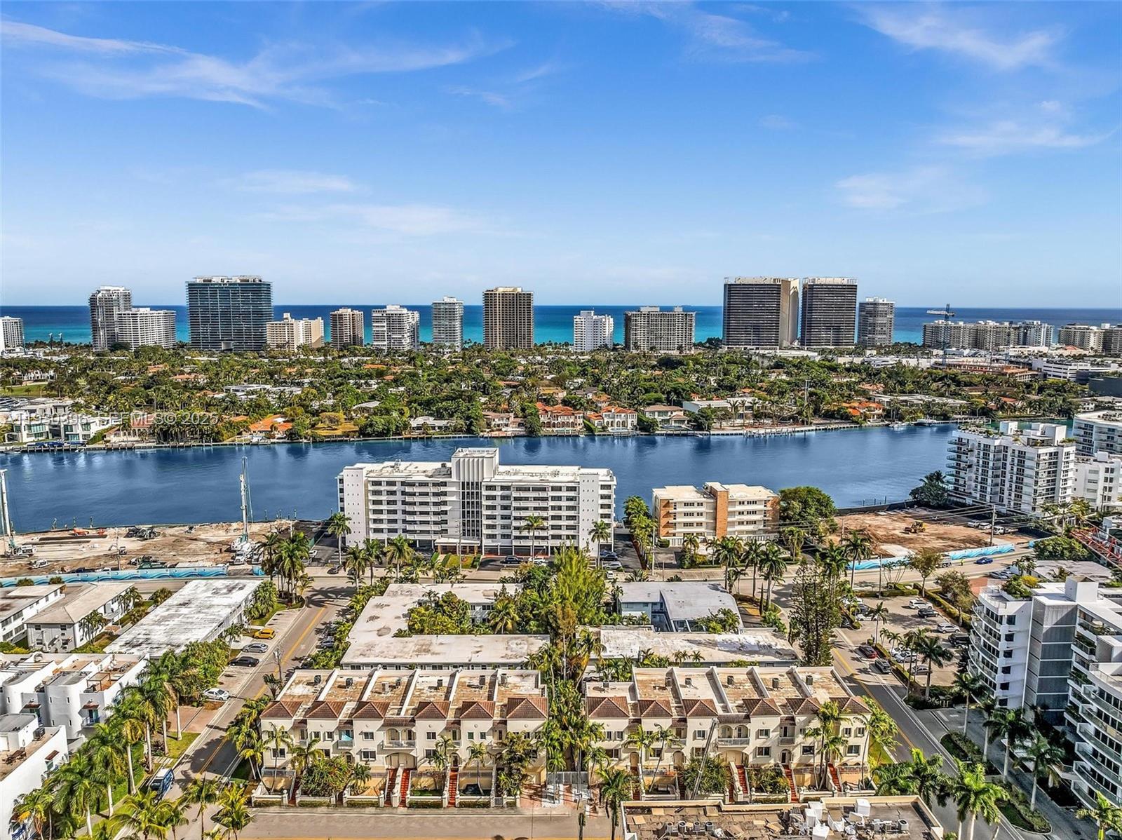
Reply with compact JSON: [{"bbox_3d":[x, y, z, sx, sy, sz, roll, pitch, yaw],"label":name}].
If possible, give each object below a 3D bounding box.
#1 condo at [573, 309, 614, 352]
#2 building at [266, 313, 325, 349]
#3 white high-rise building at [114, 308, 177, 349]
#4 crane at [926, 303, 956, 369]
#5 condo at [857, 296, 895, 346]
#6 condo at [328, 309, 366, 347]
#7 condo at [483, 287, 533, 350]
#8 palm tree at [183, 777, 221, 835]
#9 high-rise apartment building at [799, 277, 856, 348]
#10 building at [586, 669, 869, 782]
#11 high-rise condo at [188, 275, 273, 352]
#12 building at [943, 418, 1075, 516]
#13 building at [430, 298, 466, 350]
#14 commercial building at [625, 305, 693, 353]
[{"bbox_3d":[41.055,-107.930,969.739,44.000,58.000,34.000,1,9,7],"label":"condo"},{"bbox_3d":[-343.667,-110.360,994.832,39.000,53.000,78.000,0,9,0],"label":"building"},{"bbox_3d":[-495.980,-105.070,934.970,57.280,57.860,28.000,0,9,-2],"label":"white high-rise building"},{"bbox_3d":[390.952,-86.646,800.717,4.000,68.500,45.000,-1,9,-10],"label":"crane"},{"bbox_3d":[430.980,-130.420,1067.350,32.320,72.670,38.000,-1,9,-6],"label":"condo"},{"bbox_3d":[-262.034,-108.084,952.805,33.400,55.400,28.000,0,9,2],"label":"condo"},{"bbox_3d":[-66.550,-125.200,987.400,62.900,83.980,28.000,0,9,-4],"label":"condo"},{"bbox_3d":[-41.270,46.215,88.973,4.700,11.780,4.700,0,9,0],"label":"palm tree"},{"bbox_3d":[356.080,-139.580,1040.710,65.740,98.410,26.000,-1,9,-6],"label":"high-rise apartment building"},{"bbox_3d":[23.564,44.805,116.286,39.300,10.800,15.400,0,9,0],"label":"building"},{"bbox_3d":[-433.446,-138.545,1018.933,98.000,101.000,32.000,0,9,0],"label":"high-rise condo"},{"bbox_3d":[146.510,14.582,255.488,16.800,25.500,33.000,-3,9,-20],"label":"building"},{"bbox_3d":[-140.780,-118.200,978.370,35.620,72.500,27.000,0,9,0],"label":"building"},{"bbox_3d":[126.690,-114.640,999.050,85.460,60.500,30.000,-1,9,-8],"label":"commercial building"}]

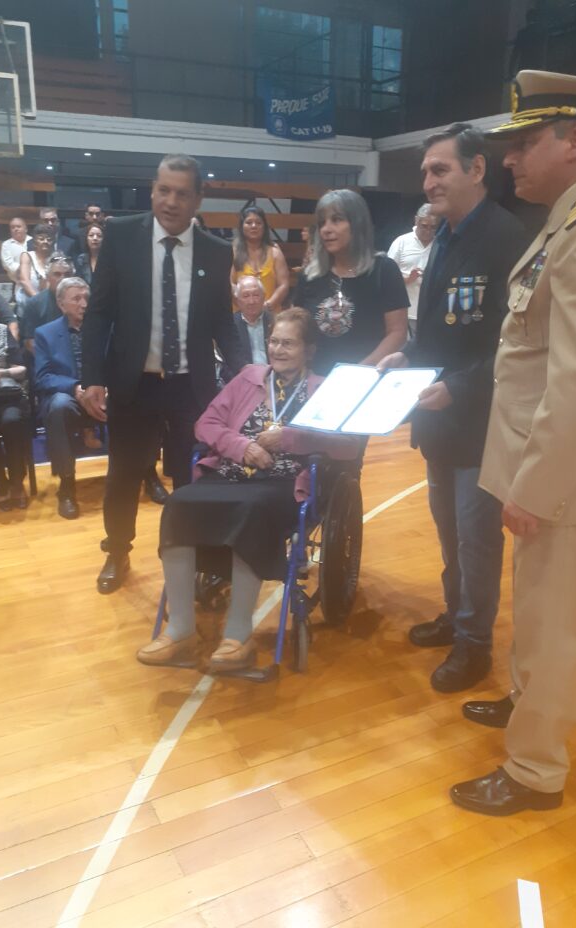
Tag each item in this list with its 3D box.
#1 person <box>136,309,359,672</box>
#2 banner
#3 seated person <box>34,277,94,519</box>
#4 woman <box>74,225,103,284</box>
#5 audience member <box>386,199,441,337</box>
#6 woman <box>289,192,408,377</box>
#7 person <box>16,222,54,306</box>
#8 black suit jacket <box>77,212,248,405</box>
[{"bbox_3d":[-0.110,0.025,2.655,0.600,1.160,0.820,8,19,22],"label":"person"},{"bbox_3d":[0.207,-6.313,13.000,1.400,0.980,0.060,-8,20,-25],"label":"banner"},{"bbox_3d":[-1.154,-0.418,4.092,0.580,1.230,0.800,-8,20,-26],"label":"seated person"},{"bbox_3d":[-1.761,-1.482,6.828,0.480,1.570,0.320,-5,19,-17],"label":"woman"},{"bbox_3d":[0.885,-0.910,4.975,0.560,1.680,0.400,3,18,5],"label":"audience member"},{"bbox_3d":[0.232,-0.275,3.032,0.500,1.640,0.420,8,19,22],"label":"woman"},{"bbox_3d":[-2.147,-1.381,6.528,0.480,1.550,0.350,-7,19,-24],"label":"person"},{"bbox_3d":[-0.490,-0.636,2.979,0.640,0.780,0.340,0,18,-3],"label":"black suit jacket"}]

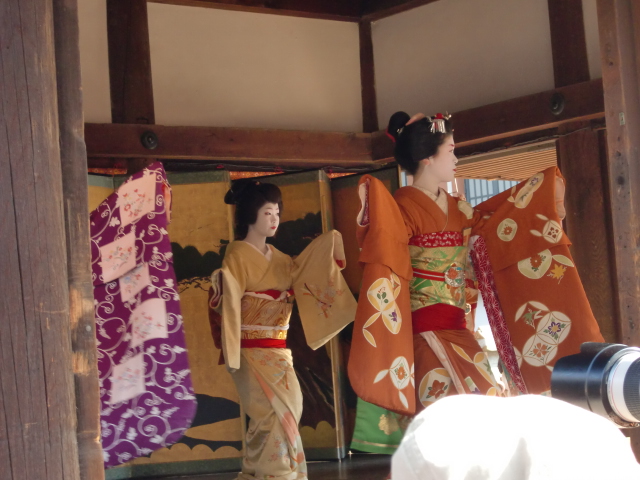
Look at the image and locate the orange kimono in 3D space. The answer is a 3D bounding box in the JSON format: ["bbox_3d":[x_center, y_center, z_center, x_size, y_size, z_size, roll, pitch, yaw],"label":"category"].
[{"bbox_3d":[0.610,0.340,6.343,0.950,1.200,0.500,-1,-5,-35],"label":"orange kimono"}]

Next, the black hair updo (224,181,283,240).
[{"bbox_3d":[-0.338,-0.155,8.350,0.280,0.285,0.250,-7,-5,42],"label":"black hair updo"}]

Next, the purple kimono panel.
[{"bbox_3d":[-0.590,0.245,5.350,0.380,0.970,0.170,-3,-4,-12],"label":"purple kimono panel"}]

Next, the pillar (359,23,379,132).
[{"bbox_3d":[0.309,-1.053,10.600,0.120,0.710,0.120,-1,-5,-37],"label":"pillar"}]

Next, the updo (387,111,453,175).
[{"bbox_3d":[0.384,-0.376,6.350,0.250,0.240,0.225,-4,-4,6],"label":"updo"}]

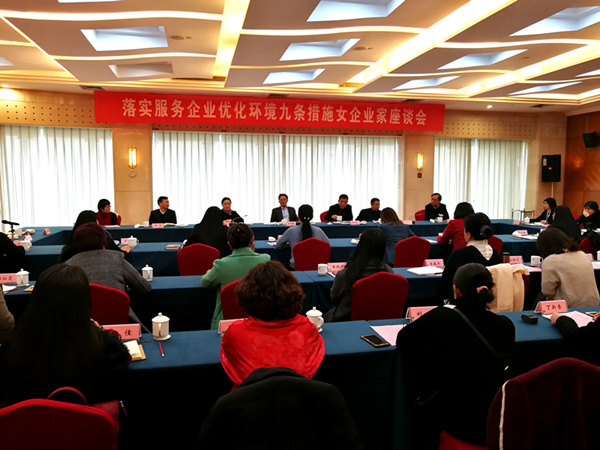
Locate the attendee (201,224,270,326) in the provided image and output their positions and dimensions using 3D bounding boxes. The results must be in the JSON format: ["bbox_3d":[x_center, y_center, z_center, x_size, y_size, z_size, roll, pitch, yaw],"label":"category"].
[{"bbox_3d":[-0.469,0.608,3.519,0.530,1.231,0.780,-1,6,-12],"label":"attendee"}]

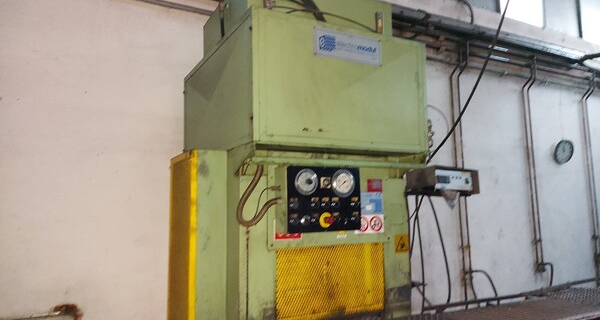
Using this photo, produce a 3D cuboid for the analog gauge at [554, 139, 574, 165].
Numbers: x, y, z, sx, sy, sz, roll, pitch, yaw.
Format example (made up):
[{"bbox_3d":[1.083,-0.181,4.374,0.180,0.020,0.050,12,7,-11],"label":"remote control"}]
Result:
[{"bbox_3d":[3.062,-0.087,4.816,0.300,0.300,0.050,3,-8,-28],"label":"analog gauge"}]

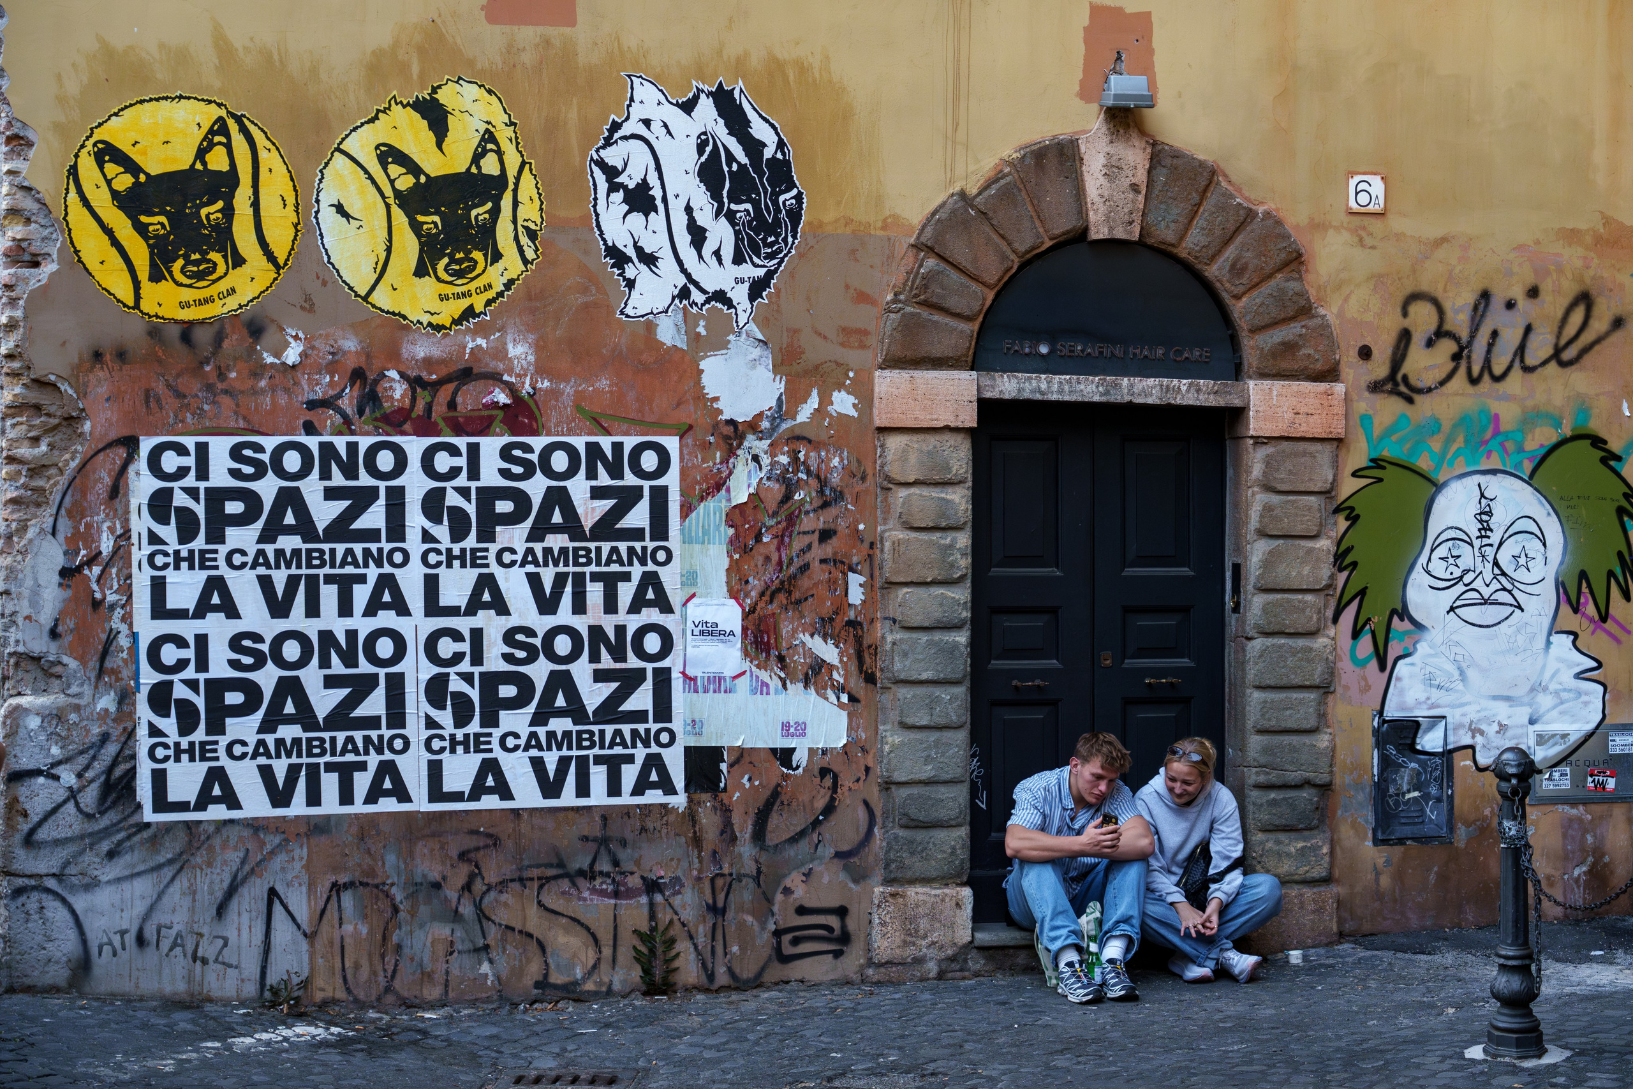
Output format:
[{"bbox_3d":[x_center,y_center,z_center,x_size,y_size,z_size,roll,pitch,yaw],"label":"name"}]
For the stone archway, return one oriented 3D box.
[{"bbox_3d":[1.132,-0.025,11.323,1.946,3.345,0.300,0,0,-13],"label":"stone archway"}]

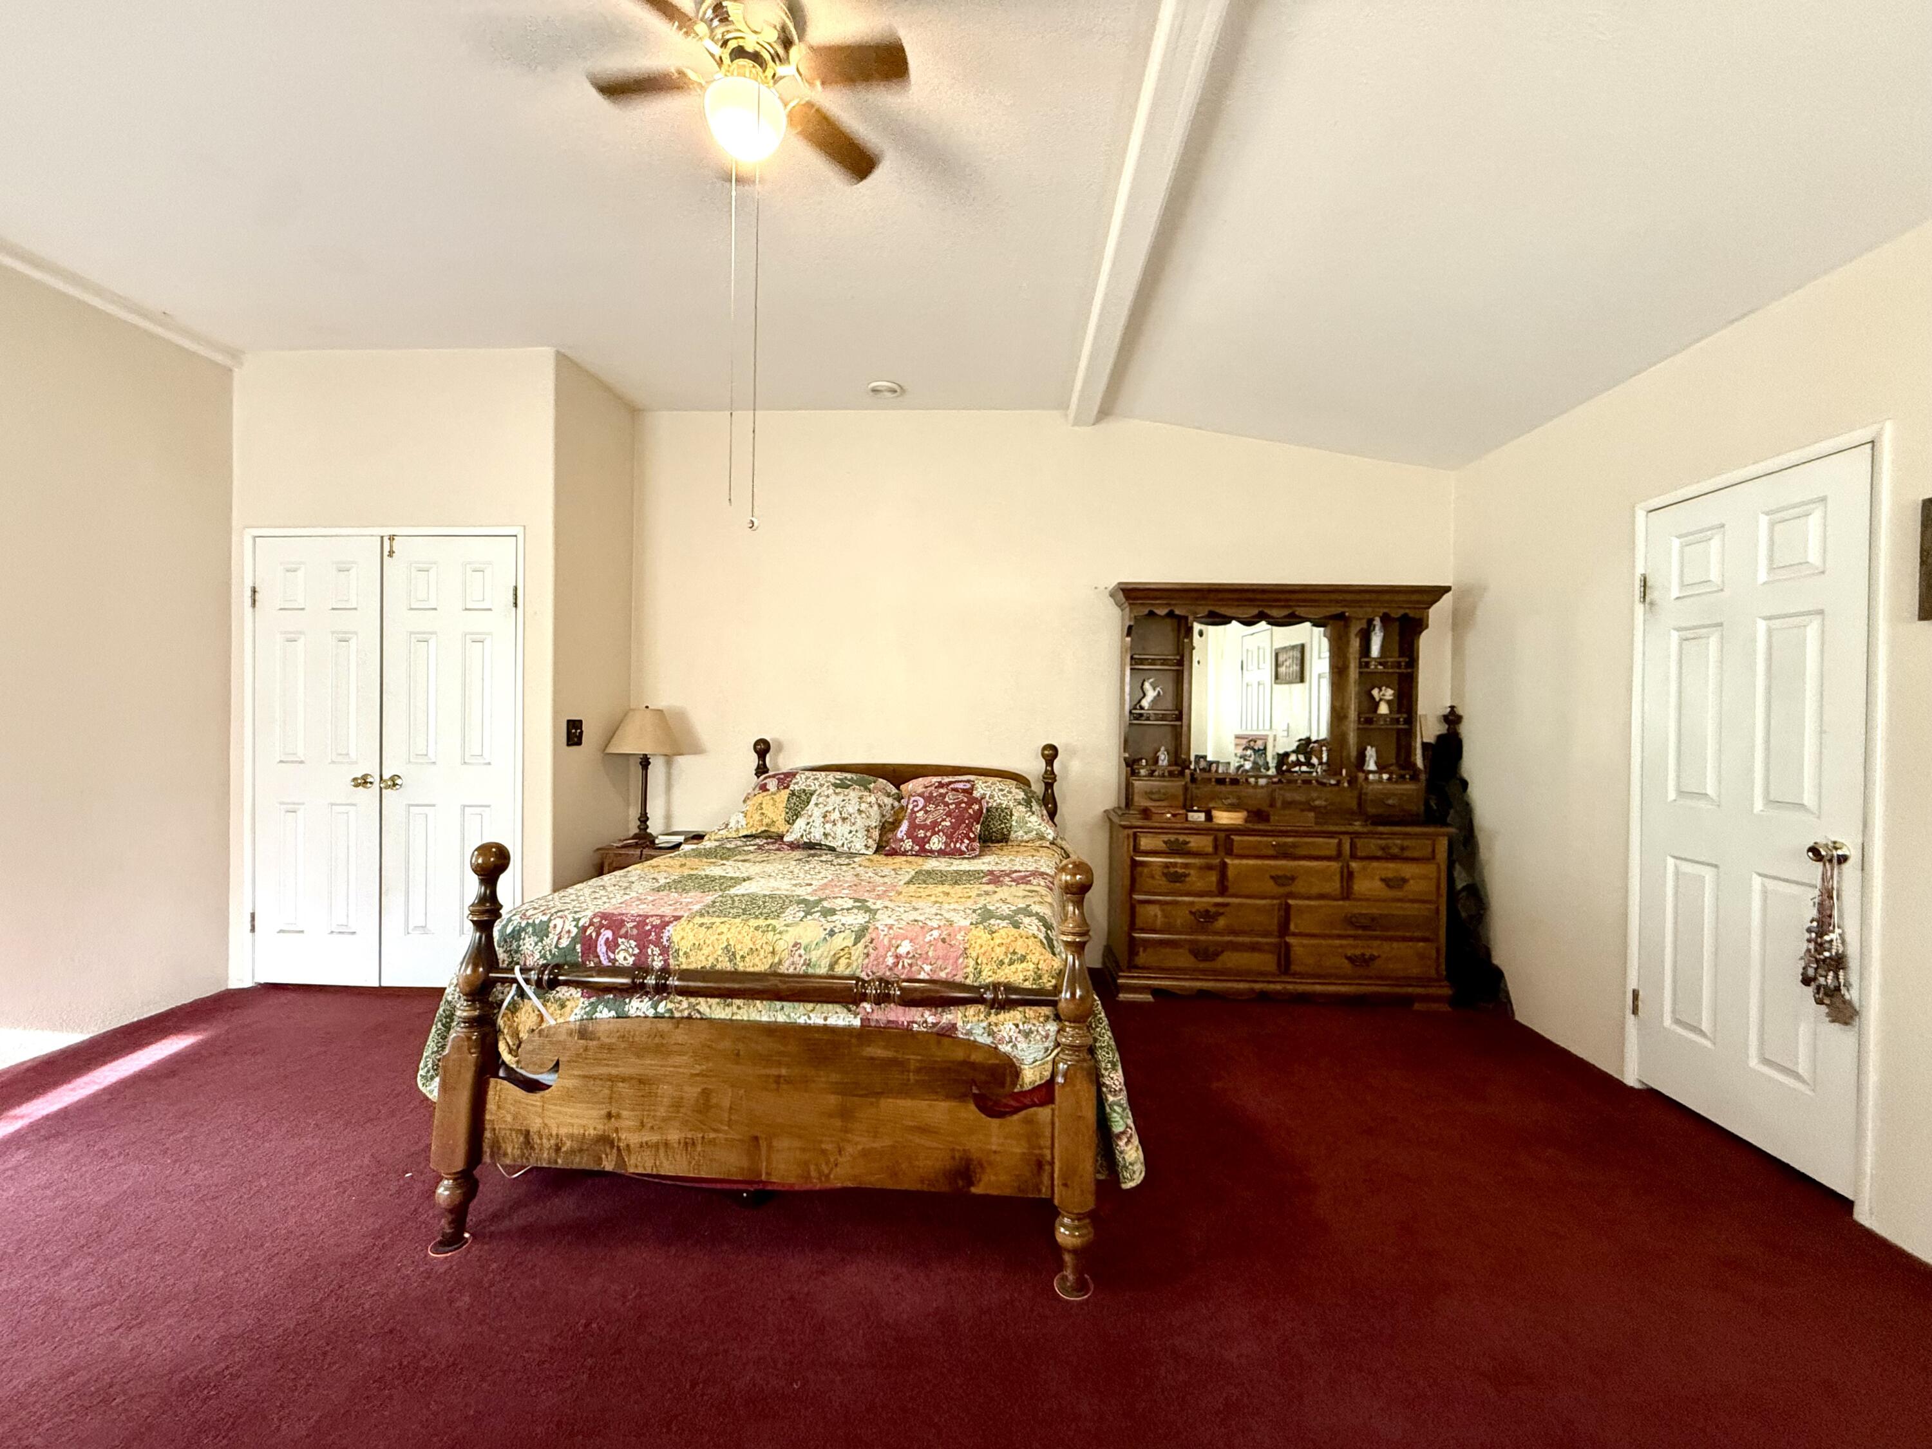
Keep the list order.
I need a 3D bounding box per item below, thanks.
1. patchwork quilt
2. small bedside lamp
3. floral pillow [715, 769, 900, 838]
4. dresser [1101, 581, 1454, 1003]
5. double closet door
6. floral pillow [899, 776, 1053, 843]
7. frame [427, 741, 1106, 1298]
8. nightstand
[{"bbox_3d":[-0.384,0.750,2.673,1.713,0.594,1.703,1,1,5],"label":"patchwork quilt"},{"bbox_3d":[-1.619,0.258,3.920,0.396,0.683,0.396,1,1,4],"label":"small bedside lamp"},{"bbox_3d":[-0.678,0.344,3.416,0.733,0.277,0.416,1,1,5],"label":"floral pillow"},{"bbox_3d":[1.411,0.300,3.653,1.455,1.856,0.475,1,1,4],"label":"dresser"},{"bbox_3d":[-2.614,0.163,3.524,1.233,2.005,0.059,1,1,3],"label":"double closet door"},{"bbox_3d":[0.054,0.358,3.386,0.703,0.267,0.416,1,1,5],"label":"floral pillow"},{"bbox_3d":[-0.376,0.652,2.742,1.495,1.126,2.059,1,1,5],"label":"frame"},{"bbox_3d":[-1.485,0.893,3.910,0.544,0.594,0.406,1,1,4],"label":"nightstand"}]

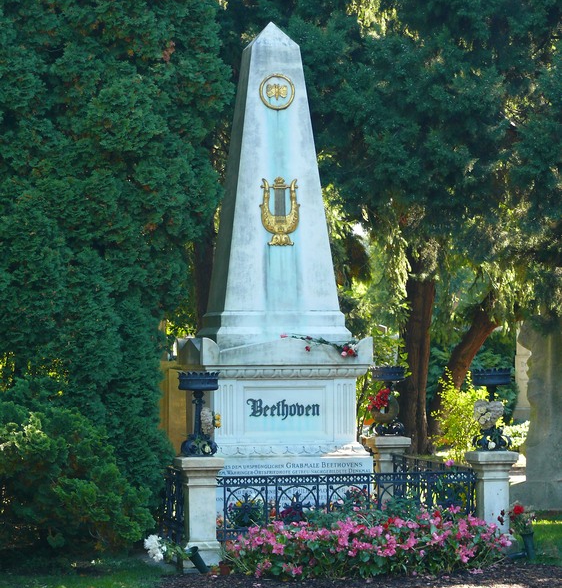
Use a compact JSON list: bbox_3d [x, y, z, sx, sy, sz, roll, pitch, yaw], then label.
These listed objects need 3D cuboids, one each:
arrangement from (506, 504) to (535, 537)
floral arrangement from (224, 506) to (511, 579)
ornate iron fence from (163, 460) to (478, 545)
[{"bbox_3d":[1.827,1.713,18.758,0.190,0.240,0.190,0,-1,-11],"label":"arrangement"},{"bbox_3d":[0.599,1.814,18.162,2.050,0.460,0.720,0,-1,-11],"label":"floral arrangement"},{"bbox_3d":[0.202,1.626,20.046,2.255,0.478,3.121,0,-1,-11],"label":"ornate iron fence"}]

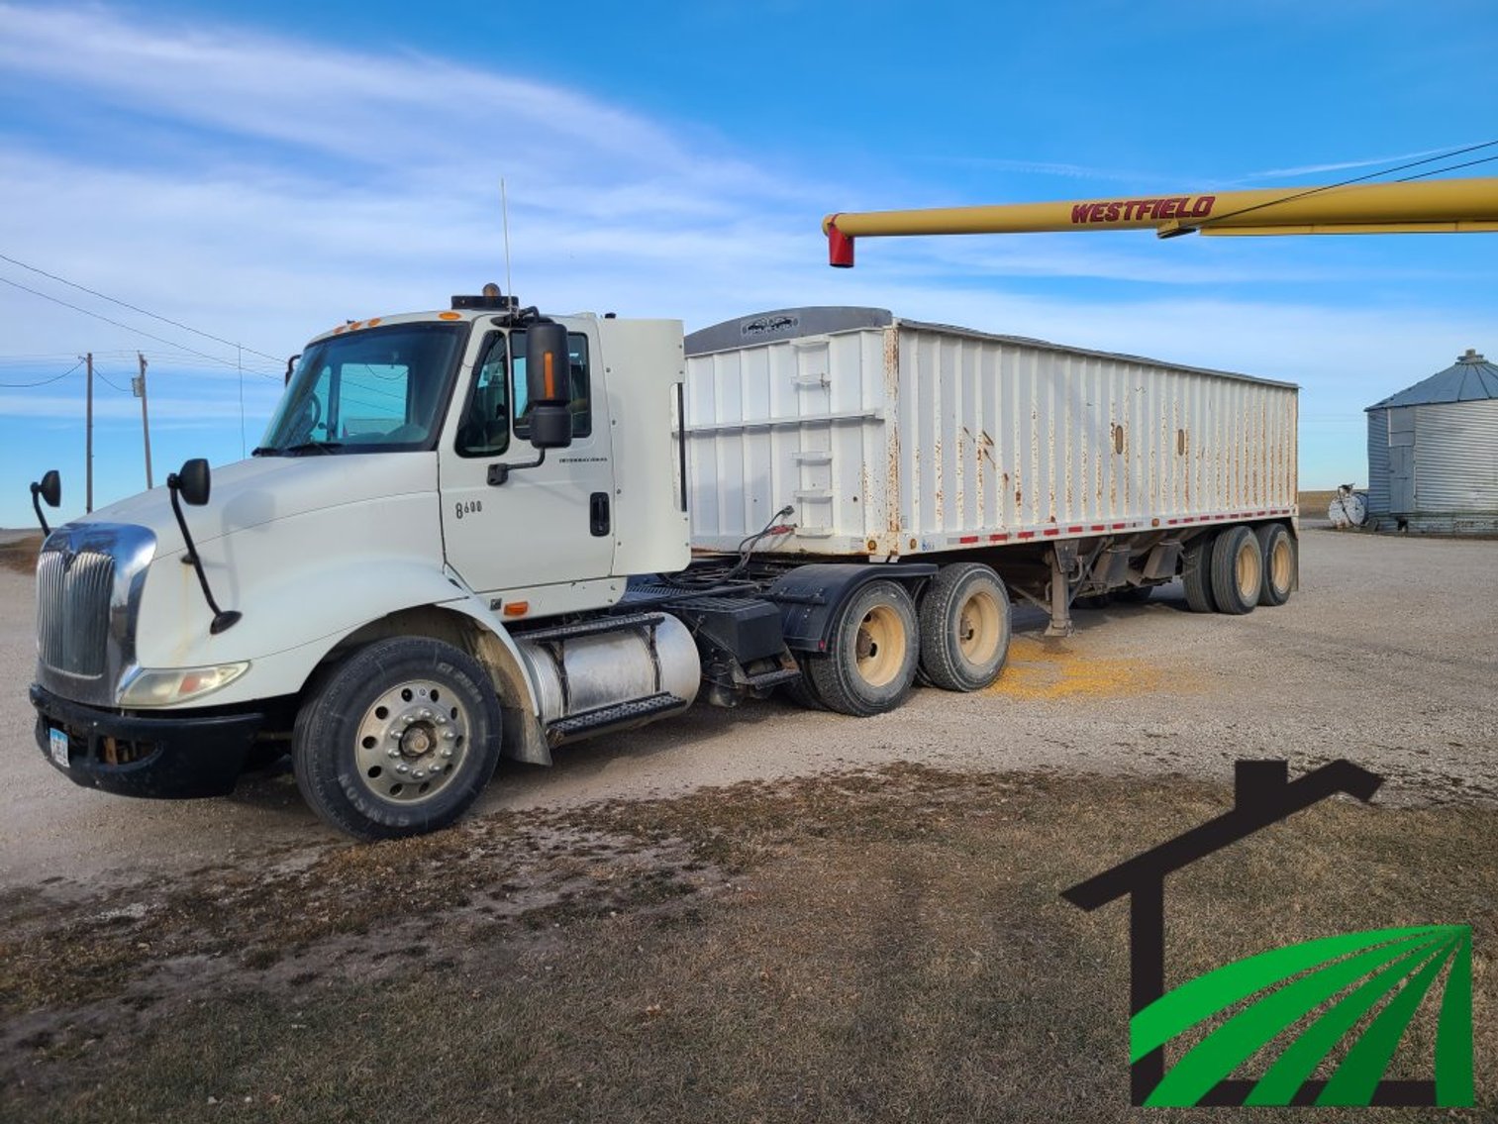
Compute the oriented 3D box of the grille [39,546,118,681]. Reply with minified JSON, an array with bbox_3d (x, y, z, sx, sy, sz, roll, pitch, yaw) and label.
[{"bbox_3d":[-3.217,0.247,5.355,1.000,0.600,0.120,1,0,42],"label":"grille"}]

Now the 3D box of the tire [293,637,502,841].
[{"bbox_3d":[-1.691,0.866,5.507,0.990,0.990,0.285,-4,4,-44],"label":"tire"}]

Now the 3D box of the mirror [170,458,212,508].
[{"bbox_3d":[-2.386,-0.341,4.820,0.180,0.205,0.125,0,3,34],"label":"mirror"}]

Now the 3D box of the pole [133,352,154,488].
[{"bbox_3d":[-27.300,-4.750,51.000,0.600,9.300,0.450,-4,3,-28],"label":"pole"}]

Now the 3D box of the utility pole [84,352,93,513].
[{"bbox_3d":[-26.400,-4.050,45.000,0.270,8.500,0.270,0,3,-30],"label":"utility pole"}]

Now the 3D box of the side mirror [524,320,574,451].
[{"bbox_3d":[-1.032,-0.905,5.800,0.225,0.660,0.115,0,3,29],"label":"side mirror"}]

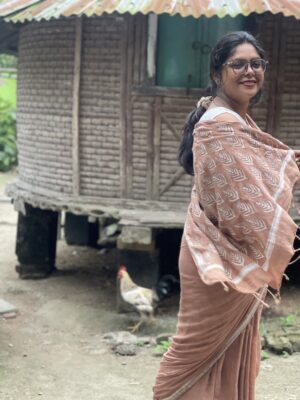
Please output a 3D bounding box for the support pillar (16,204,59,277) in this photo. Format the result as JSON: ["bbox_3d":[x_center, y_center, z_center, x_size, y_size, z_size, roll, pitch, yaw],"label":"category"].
[{"bbox_3d":[-0.834,0.283,5.525,0.240,0.540,0.240,3,9,7],"label":"support pillar"}]

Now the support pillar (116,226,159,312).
[{"bbox_3d":[-0.069,0.419,4.754,0.240,0.550,0.240,3,9,7],"label":"support pillar"}]

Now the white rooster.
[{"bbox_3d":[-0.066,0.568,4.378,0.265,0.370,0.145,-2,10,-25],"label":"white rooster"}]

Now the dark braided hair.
[{"bbox_3d":[0.234,-0.314,2.420,0.225,0.450,0.235,-5,11,-37],"label":"dark braided hair"}]

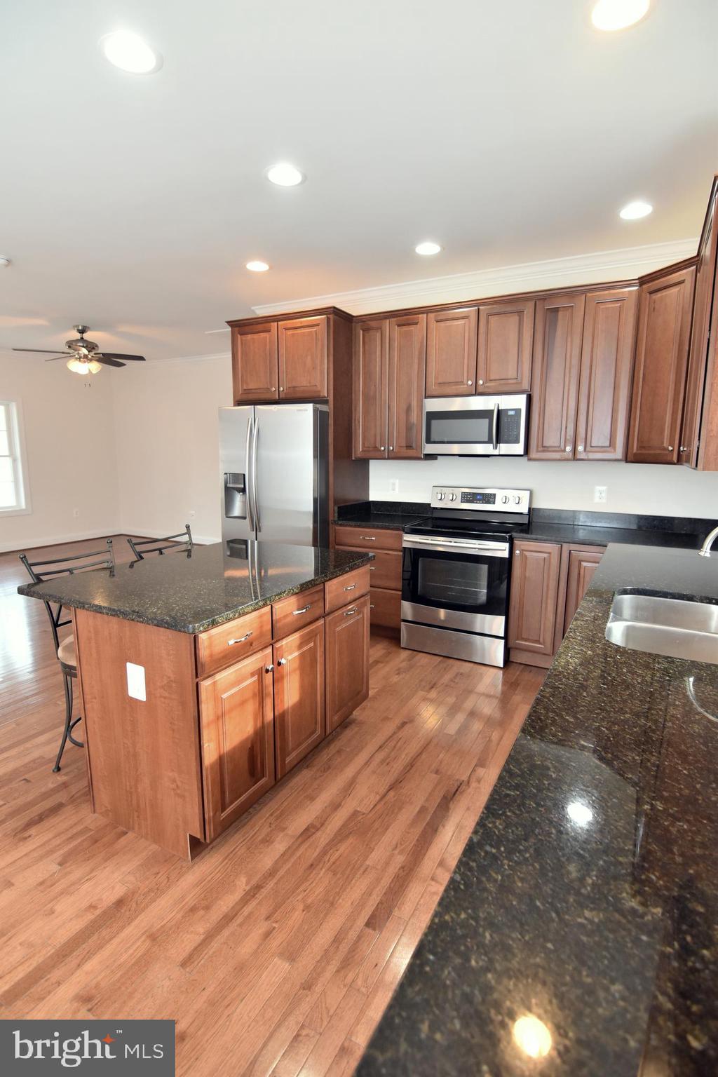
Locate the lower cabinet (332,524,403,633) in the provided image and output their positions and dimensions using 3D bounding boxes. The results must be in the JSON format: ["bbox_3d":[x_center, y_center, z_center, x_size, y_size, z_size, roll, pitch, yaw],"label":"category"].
[{"bbox_3d":[0.225,0.285,4.069,0.616,0.852,0.638,5,11,27],"label":"lower cabinet"}]

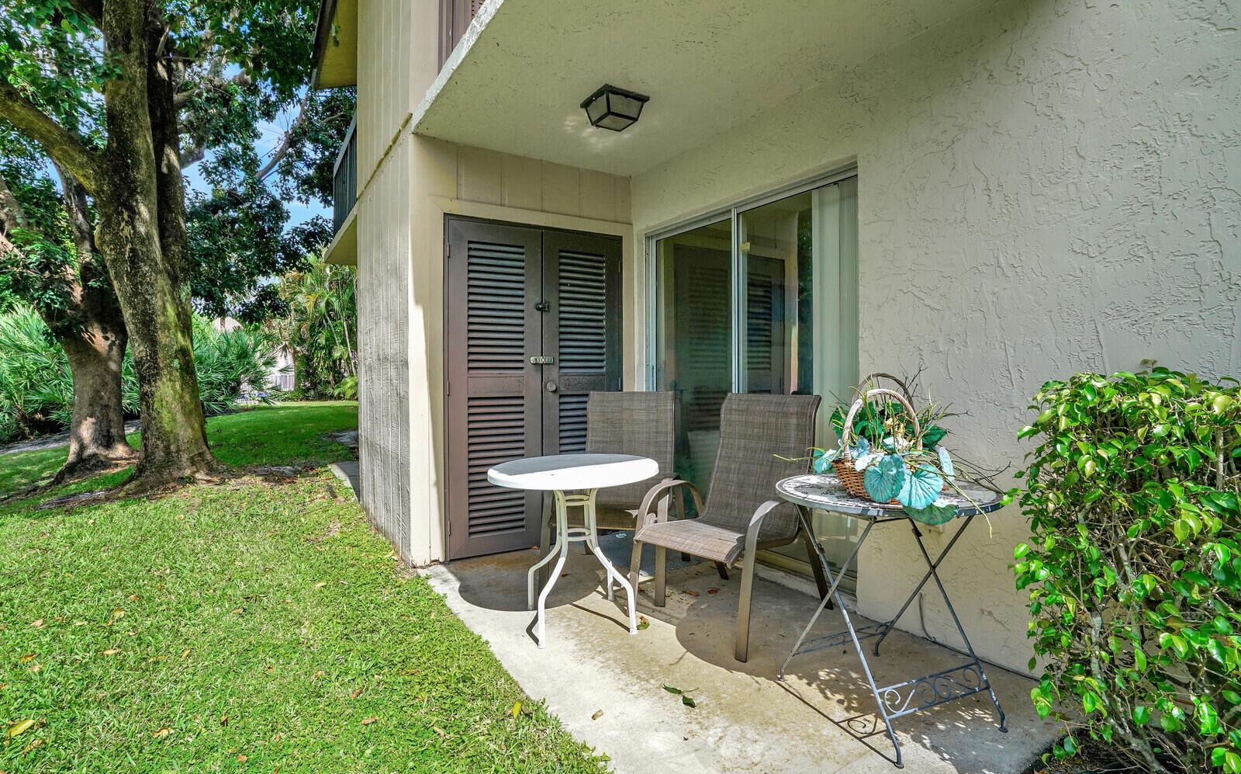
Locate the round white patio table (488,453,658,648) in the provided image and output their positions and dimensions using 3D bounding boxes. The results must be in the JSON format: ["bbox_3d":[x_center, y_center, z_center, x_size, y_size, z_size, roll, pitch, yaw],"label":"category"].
[{"bbox_3d":[-0.198,0.693,2.430,0.740,0.700,0.740,0,1,0],"label":"round white patio table"}]

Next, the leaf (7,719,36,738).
[{"bbox_3d":[-1.851,1.048,1.704,0.036,0.018,0.080,0,1,0],"label":"leaf"}]

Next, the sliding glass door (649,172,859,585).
[{"bbox_3d":[0.666,-0.031,3.222,0.100,2.042,1.554,-1,1,-37],"label":"sliding glass door"}]

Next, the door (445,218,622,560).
[{"bbox_3d":[-0.515,0.000,3.555,1.186,2.040,0.060,0,1,-28],"label":"door"}]

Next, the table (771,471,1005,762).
[{"bbox_3d":[0.885,0.693,1.860,0.680,0.710,0.680,0,1,-21],"label":"table"}]

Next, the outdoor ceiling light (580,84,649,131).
[{"bbox_3d":[-0.030,-1.390,2.800,0.250,0.120,0.250,0,1,-29],"label":"outdoor ceiling light"}]

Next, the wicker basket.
[{"bbox_3d":[0.885,0.168,1.820,0.320,0.340,0.320,-1,1,-38],"label":"wicker basket"}]

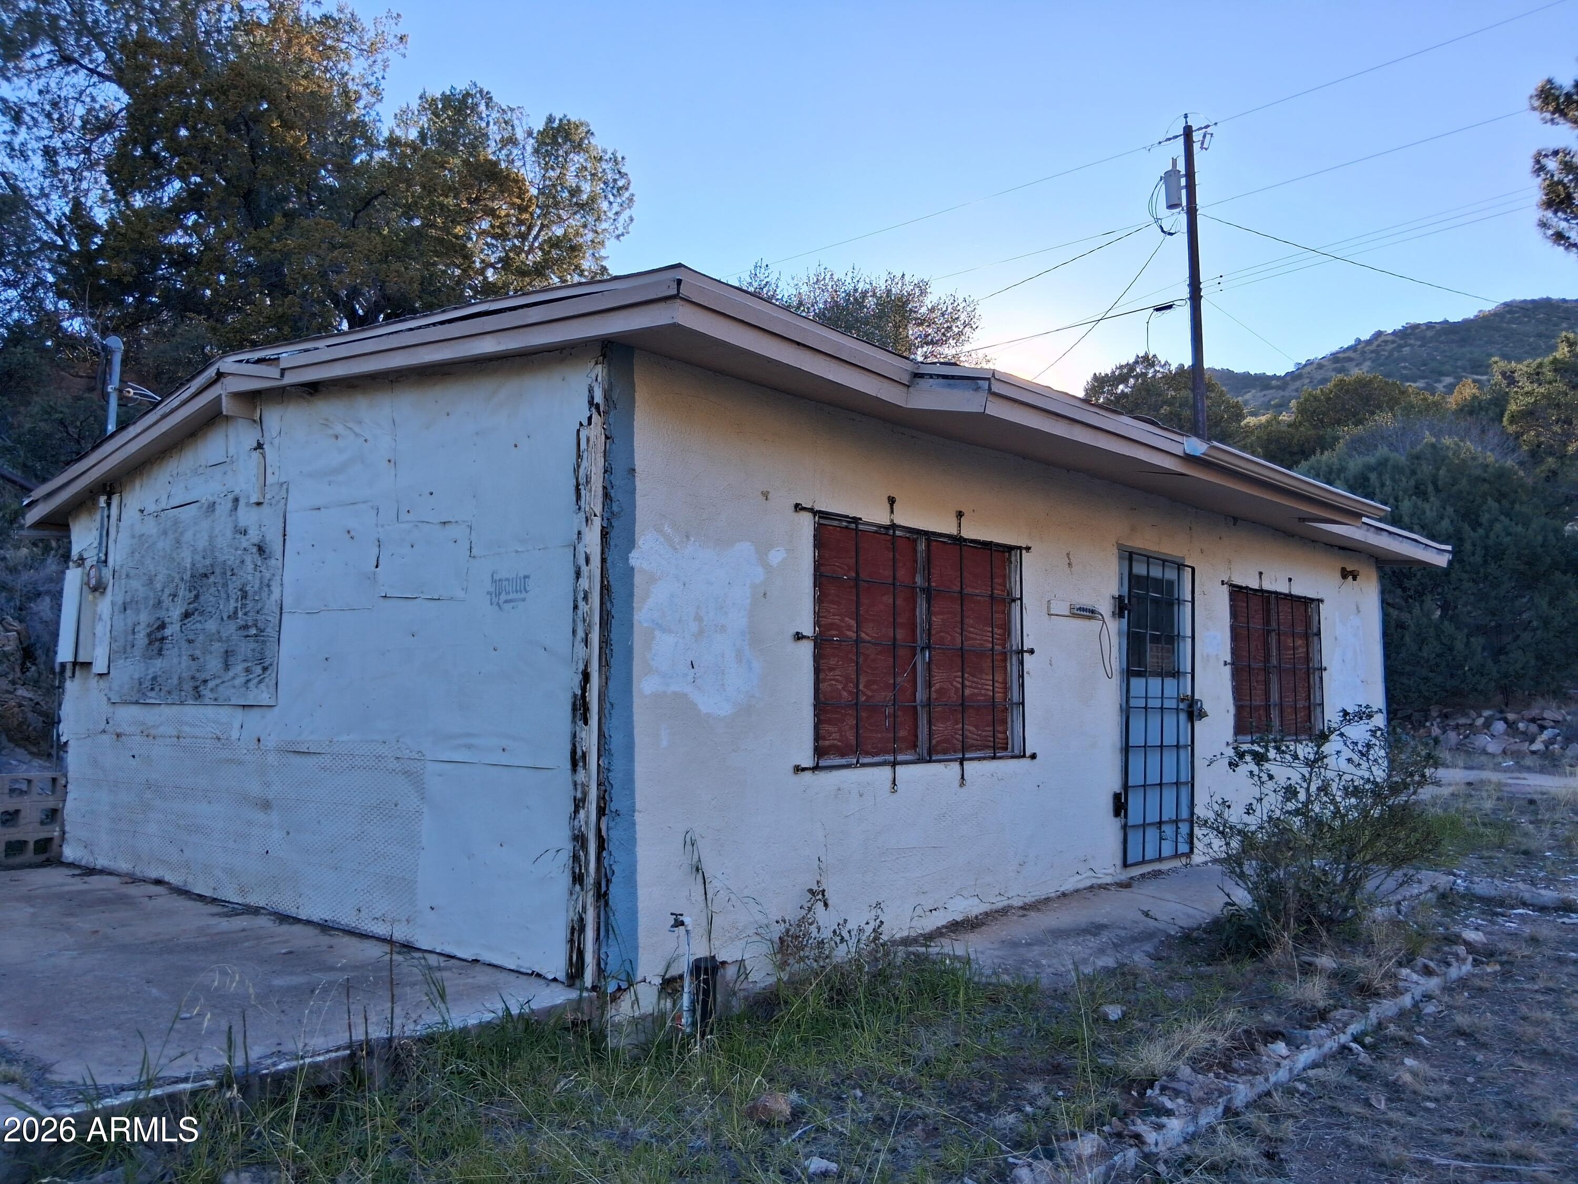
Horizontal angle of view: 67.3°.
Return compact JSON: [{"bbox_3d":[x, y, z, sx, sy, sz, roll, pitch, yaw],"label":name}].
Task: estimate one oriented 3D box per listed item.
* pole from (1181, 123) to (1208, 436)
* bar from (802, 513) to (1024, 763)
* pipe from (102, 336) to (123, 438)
[{"bbox_3d":[7.011,-2.973,20.210,0.260,10.400,0.260,-5,-7,43],"label":"pole"},{"bbox_3d":[0.752,0.292,6.300,0.100,1.200,1.800,-4,-7,43],"label":"bar"},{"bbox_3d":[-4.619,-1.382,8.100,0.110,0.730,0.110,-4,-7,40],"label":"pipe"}]

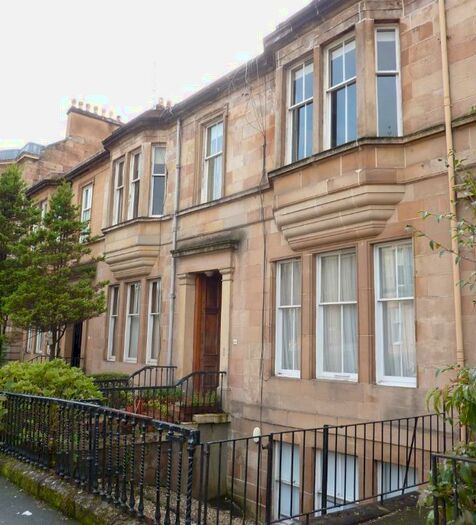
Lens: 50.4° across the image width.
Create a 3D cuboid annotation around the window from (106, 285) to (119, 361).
[{"bbox_3d":[-3.768,1.881,15.665,0.200,2.330,0.800,8,-12,-39],"label":"window"}]

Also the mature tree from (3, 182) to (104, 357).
[{"bbox_3d":[-4.804,0.800,13.469,2.466,6.087,2.466,8,-12,-39],"label":"mature tree"}]

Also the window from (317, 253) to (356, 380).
[{"bbox_3d":[1.792,0.934,9.027,0.120,2.308,0.962,9,-12,-40],"label":"window"}]

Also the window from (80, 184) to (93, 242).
[{"bbox_3d":[-5.388,-1.738,18.292,0.200,2.130,0.930,8,-12,-39],"label":"window"}]

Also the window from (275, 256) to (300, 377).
[{"bbox_3d":[1.038,1.086,9.916,0.200,2.310,0.830,8,-12,-39],"label":"window"}]

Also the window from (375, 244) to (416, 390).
[{"bbox_3d":[2.541,0.820,8.122,0.200,2.320,0.840,8,-12,-39],"label":"window"}]

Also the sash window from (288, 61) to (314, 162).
[{"bbox_3d":[1.230,-2.897,9.760,0.120,2.075,0.772,9,-12,-40],"label":"sash window"}]

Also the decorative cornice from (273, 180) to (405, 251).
[{"bbox_3d":[1.516,-0.732,9.136,0.450,0.810,3.170,8,-12,-39],"label":"decorative cornice"}]

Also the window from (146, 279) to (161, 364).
[{"bbox_3d":[-2.243,1.636,13.840,0.200,2.330,0.780,8,-12,-39],"label":"window"}]

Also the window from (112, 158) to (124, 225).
[{"bbox_3d":[-3.593,-2.167,15.501,0.200,2.120,0.830,8,-12,-39],"label":"window"}]

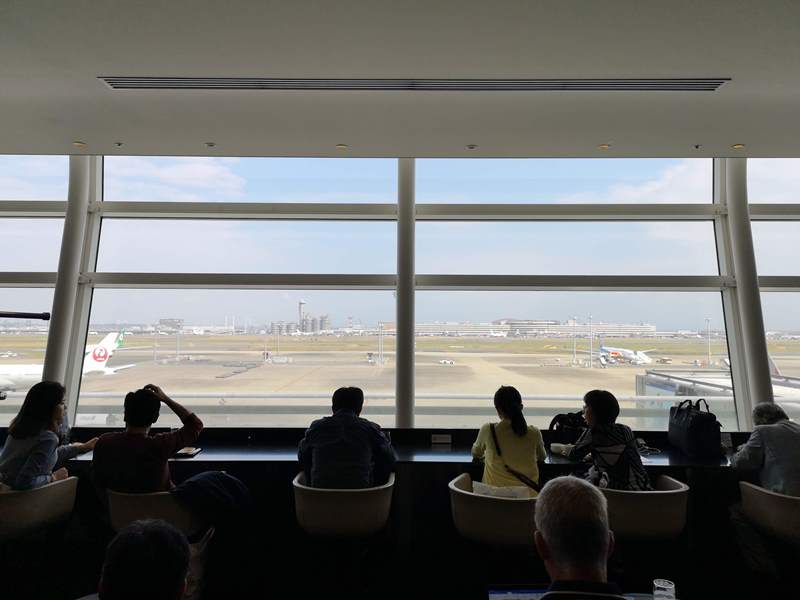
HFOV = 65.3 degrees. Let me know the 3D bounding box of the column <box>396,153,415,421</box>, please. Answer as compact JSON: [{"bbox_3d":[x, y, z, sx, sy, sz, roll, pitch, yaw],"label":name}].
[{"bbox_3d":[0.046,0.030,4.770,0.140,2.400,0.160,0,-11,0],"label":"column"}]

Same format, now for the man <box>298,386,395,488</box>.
[{"bbox_3d":[-0.316,1.126,3.658,0.540,1.220,0.720,0,-2,0],"label":"man"}]

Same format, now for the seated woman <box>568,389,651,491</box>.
[{"bbox_3d":[1.214,1.143,3.657,0.520,1.200,0.720,1,-2,-22],"label":"seated woman"}]

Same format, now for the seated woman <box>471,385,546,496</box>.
[{"bbox_3d":[0.629,1.130,3.658,0.460,1.200,0.700,0,-2,0],"label":"seated woman"}]

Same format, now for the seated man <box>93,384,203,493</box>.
[{"bbox_3d":[-1.446,1.119,3.638,0.620,1.240,0.740,0,-2,3],"label":"seated man"}]

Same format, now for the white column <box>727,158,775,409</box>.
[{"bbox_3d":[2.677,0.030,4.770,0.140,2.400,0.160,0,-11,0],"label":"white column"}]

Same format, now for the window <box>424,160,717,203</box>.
[{"bbox_3d":[1.350,-0.980,5.170,2.500,0.400,0.070,0,-2,0],"label":"window"}]

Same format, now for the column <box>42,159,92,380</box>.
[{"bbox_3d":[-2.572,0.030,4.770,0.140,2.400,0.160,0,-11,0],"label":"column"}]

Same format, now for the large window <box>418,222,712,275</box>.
[{"bbox_3d":[1.355,-0.420,5.090,2.500,0.440,0.070,0,-10,0],"label":"large window"}]

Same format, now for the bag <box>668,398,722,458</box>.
[{"bbox_3d":[1.866,0.804,3.921,0.200,0.370,0.370,0,-2,11],"label":"bag"}]

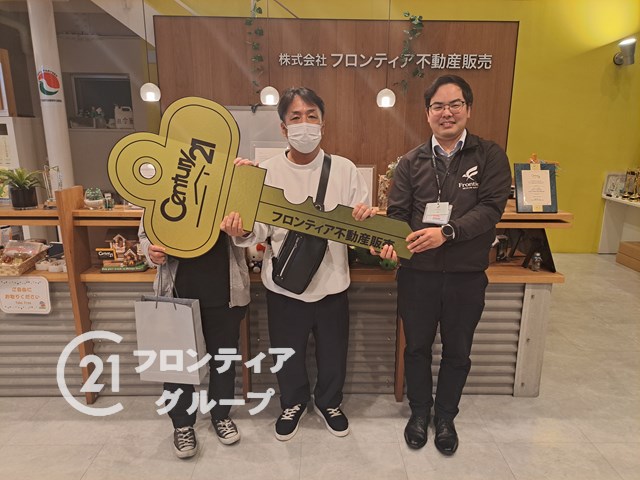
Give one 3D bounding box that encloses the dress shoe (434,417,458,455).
[{"bbox_3d":[0.616,0.907,2.162,0.108,0.115,0.290,3,14,11],"label":"dress shoe"}]

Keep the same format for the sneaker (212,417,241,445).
[{"bbox_3d":[-0.495,0.935,2.296,0.099,0.105,0.278,-6,15,-25],"label":"sneaker"}]

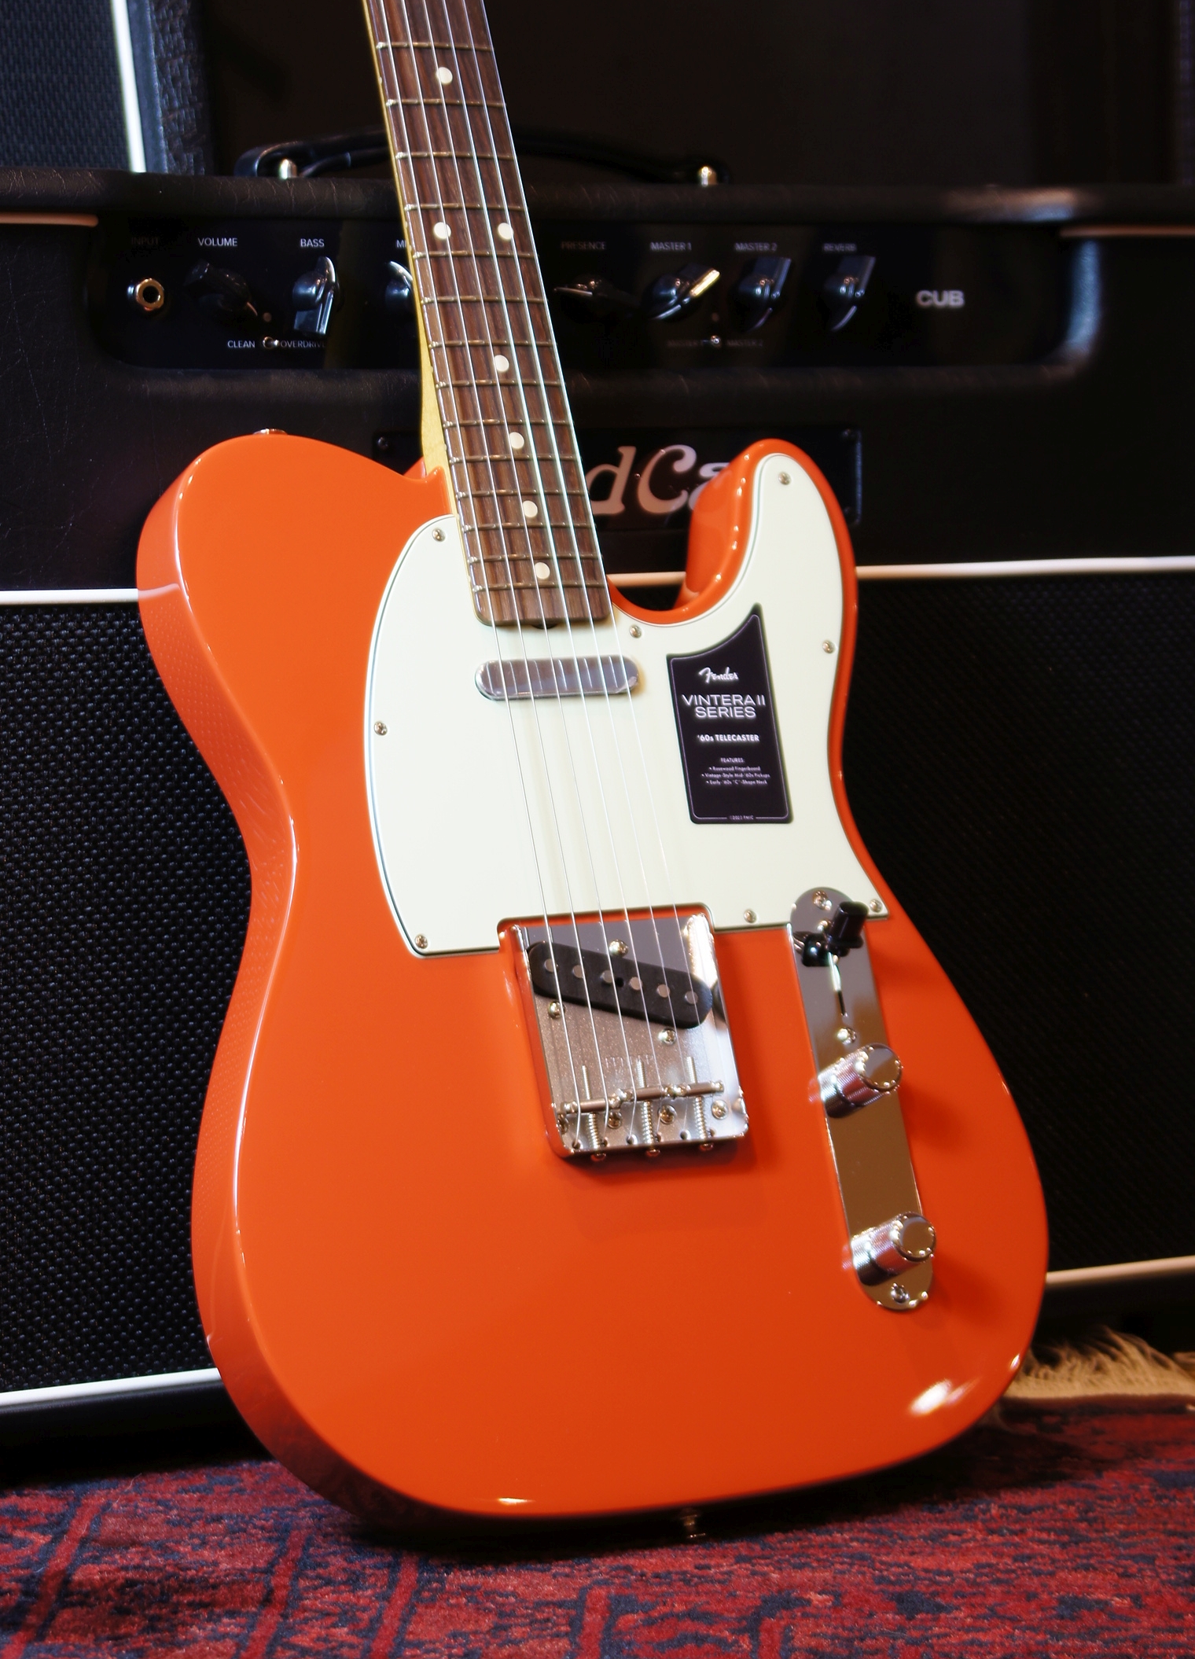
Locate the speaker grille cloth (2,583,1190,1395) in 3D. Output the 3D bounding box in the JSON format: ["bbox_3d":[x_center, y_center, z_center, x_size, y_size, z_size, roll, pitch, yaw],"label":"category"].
[{"bbox_3d":[0.015,0.050,1.769,0.570,0.288,0.015,-3,6,-27],"label":"speaker grille cloth"}]

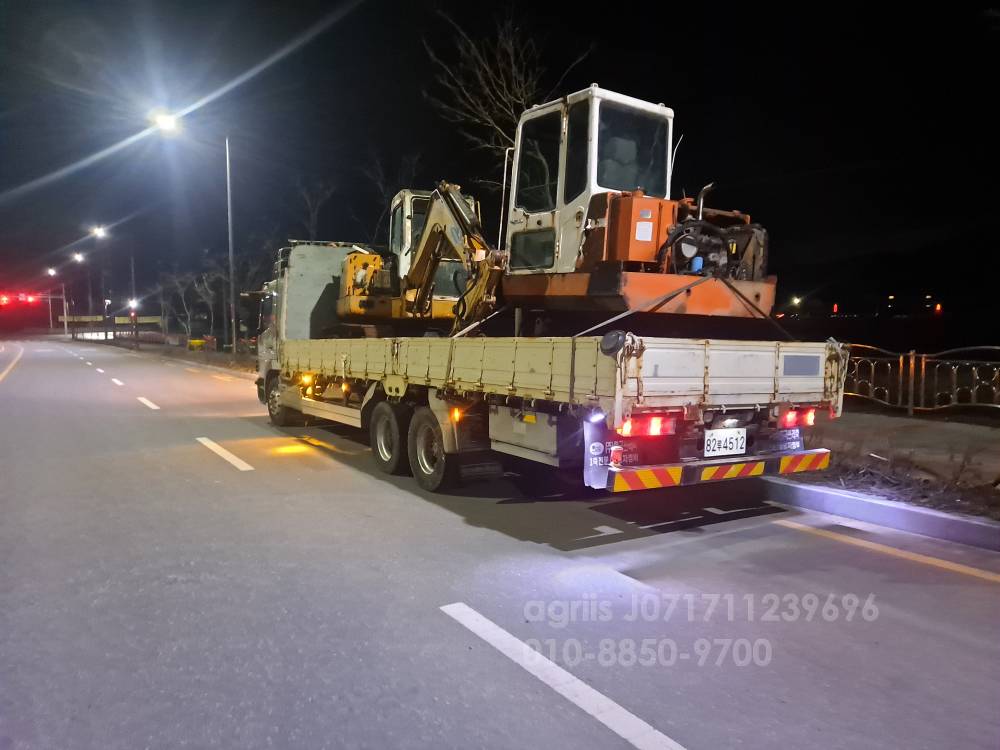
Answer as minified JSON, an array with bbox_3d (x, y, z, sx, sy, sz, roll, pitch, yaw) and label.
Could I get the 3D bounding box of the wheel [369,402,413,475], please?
[{"bbox_3d":[-1.216,0.715,8.447,0.270,0.835,0.835,0,3,-32],"label":"wheel"}]

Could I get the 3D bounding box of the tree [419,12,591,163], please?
[{"bbox_3d":[0.350,-3.920,16.500,4.200,8.900,4.200,-2,4,-31],"label":"tree"}]

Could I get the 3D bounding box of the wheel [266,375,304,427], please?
[{"bbox_3d":[-3.877,0.416,12.791,0.270,0.835,0.835,0,3,-32],"label":"wheel"}]

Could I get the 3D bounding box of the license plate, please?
[{"bbox_3d":[1.727,0.521,5.530,0.440,0.200,0.020,-2,4,-31],"label":"license plate"}]

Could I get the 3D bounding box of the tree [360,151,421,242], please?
[{"bbox_3d":[-3.630,-3.600,23.500,2.600,7.400,2.600,-2,4,-31],"label":"tree"}]

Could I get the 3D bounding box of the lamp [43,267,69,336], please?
[{"bbox_3d":[-68.391,-11.166,112.000,2.300,10.200,0.400,0,3,-32],"label":"lamp"}]

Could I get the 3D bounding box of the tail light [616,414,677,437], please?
[{"bbox_3d":[1.024,0.358,5.132,0.532,0.149,0.090,0,3,-32],"label":"tail light"}]

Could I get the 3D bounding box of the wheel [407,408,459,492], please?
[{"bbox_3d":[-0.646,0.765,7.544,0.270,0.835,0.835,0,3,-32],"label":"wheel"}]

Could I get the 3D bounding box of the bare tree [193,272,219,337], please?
[{"bbox_3d":[-22.840,-4.880,56.000,2.400,6.150,2.400,-2,4,-31],"label":"bare tree"}]

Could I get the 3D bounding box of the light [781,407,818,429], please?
[{"bbox_3d":[2.459,0.353,5.930,0.430,0.150,0.090,-2,4,-31],"label":"light"}]

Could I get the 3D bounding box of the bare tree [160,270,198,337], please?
[{"bbox_3d":[-27.429,-6.052,62.000,2.900,5.600,2.900,0,3,-32],"label":"bare tree"}]

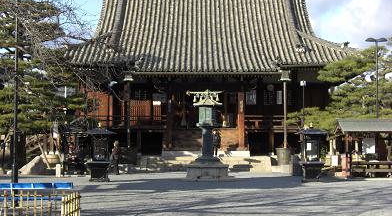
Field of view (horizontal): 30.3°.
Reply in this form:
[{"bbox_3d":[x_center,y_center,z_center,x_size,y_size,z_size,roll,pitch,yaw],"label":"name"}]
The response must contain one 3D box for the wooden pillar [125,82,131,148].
[{"bbox_3d":[-3.284,0.290,35.000,0.260,3.235,0.260,0,-3,0],"label":"wooden pillar"}]

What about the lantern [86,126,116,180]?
[{"bbox_3d":[-3.747,1.746,28.500,1.220,2.273,1.150,0,-3,0],"label":"lantern"}]

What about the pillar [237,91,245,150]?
[{"bbox_3d":[2.235,0.603,36.000,0.340,2.945,0.340,0,-3,0],"label":"pillar"}]

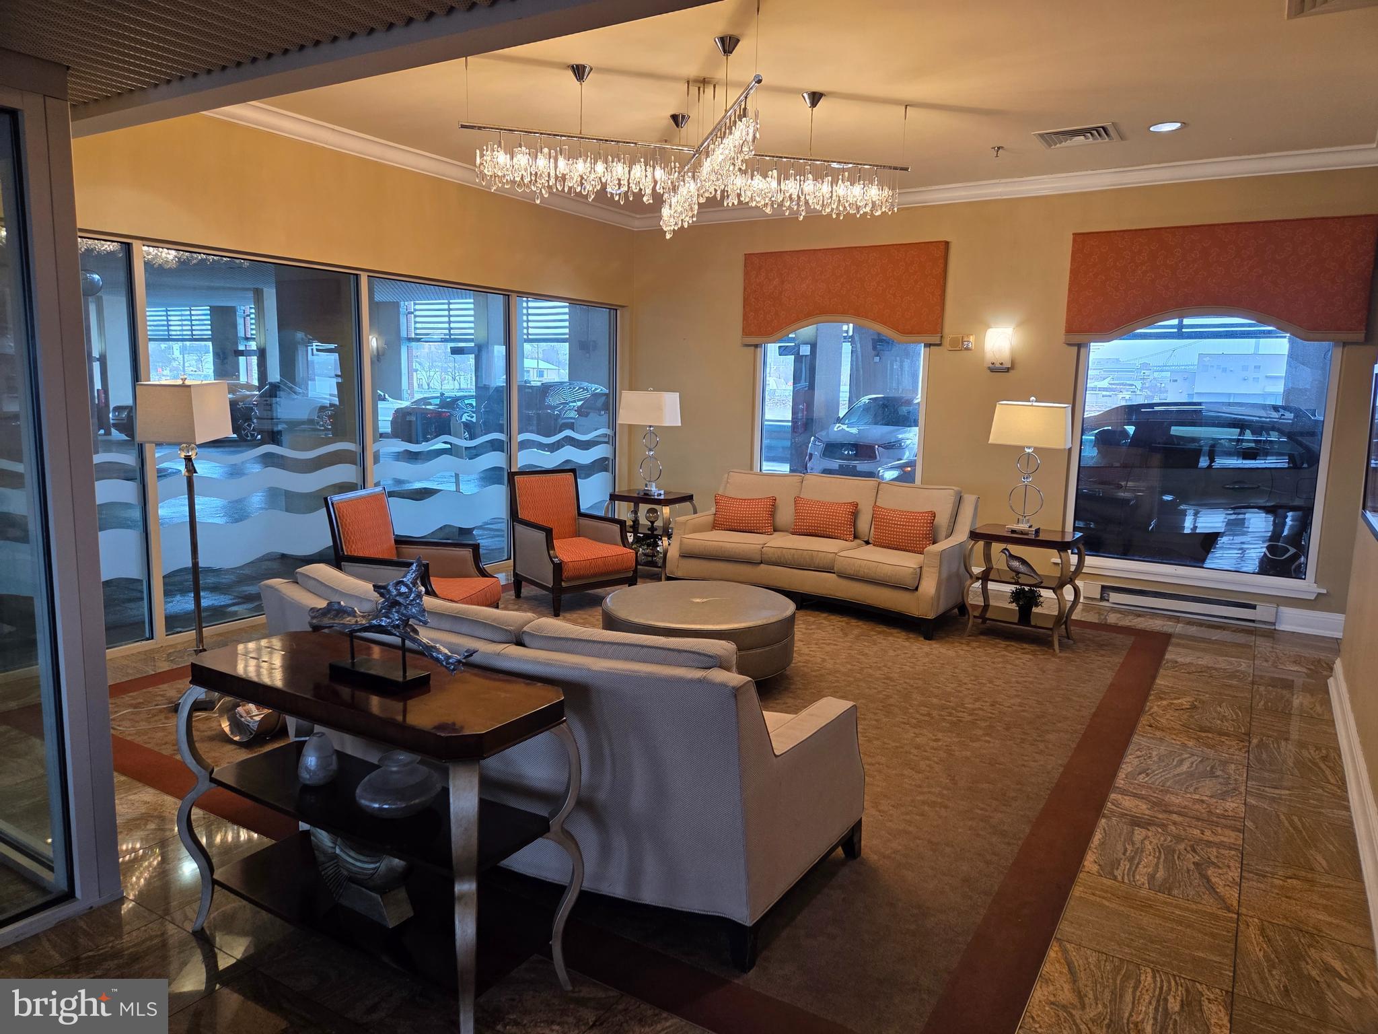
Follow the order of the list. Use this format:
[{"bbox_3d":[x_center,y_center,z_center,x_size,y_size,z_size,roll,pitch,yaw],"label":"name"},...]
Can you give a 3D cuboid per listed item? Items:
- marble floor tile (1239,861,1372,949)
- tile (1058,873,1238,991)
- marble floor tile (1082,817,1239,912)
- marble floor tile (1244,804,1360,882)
[{"bbox_3d":[1.987,1.239,2.956,0.358,0.012,0.456,6,9,32],"label":"marble floor tile"},{"bbox_3d":[1.366,1.222,2.730,0.456,0.016,0.438,6,9,32],"label":"tile"},{"bbox_3d":[1.657,1.207,3.188,0.458,0.015,0.458,6,10,32],"label":"marble floor tile"},{"bbox_3d":[2.229,1.191,3.339,0.358,0.012,0.456,6,9,32],"label":"marble floor tile"}]

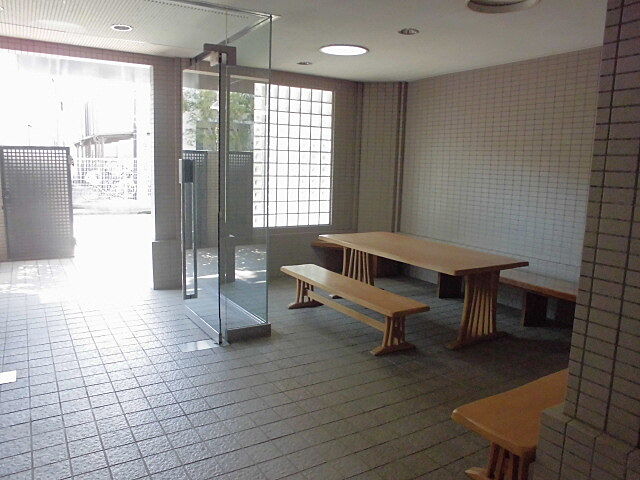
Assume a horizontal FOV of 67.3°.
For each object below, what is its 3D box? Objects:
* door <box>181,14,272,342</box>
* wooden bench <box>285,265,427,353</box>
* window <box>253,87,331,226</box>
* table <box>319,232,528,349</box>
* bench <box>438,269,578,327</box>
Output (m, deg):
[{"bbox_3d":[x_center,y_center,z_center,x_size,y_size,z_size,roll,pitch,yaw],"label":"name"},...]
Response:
[{"bbox_3d":[-0.823,-0.510,4.146,0.443,2.523,1.037,-4,10,-32],"label":"door"},{"bbox_3d":[0.219,0.581,4.289,0.403,0.383,1.712,-4,10,-32],"label":"wooden bench"},{"bbox_3d":[-0.326,-1.022,6.032,1.093,1.712,0.101,-4,10,-32],"label":"window"},{"bbox_3d":[0.860,0.399,4.671,0.866,0.665,1.924,-4,10,-32],"label":"table"},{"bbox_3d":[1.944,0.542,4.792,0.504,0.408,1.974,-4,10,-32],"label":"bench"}]

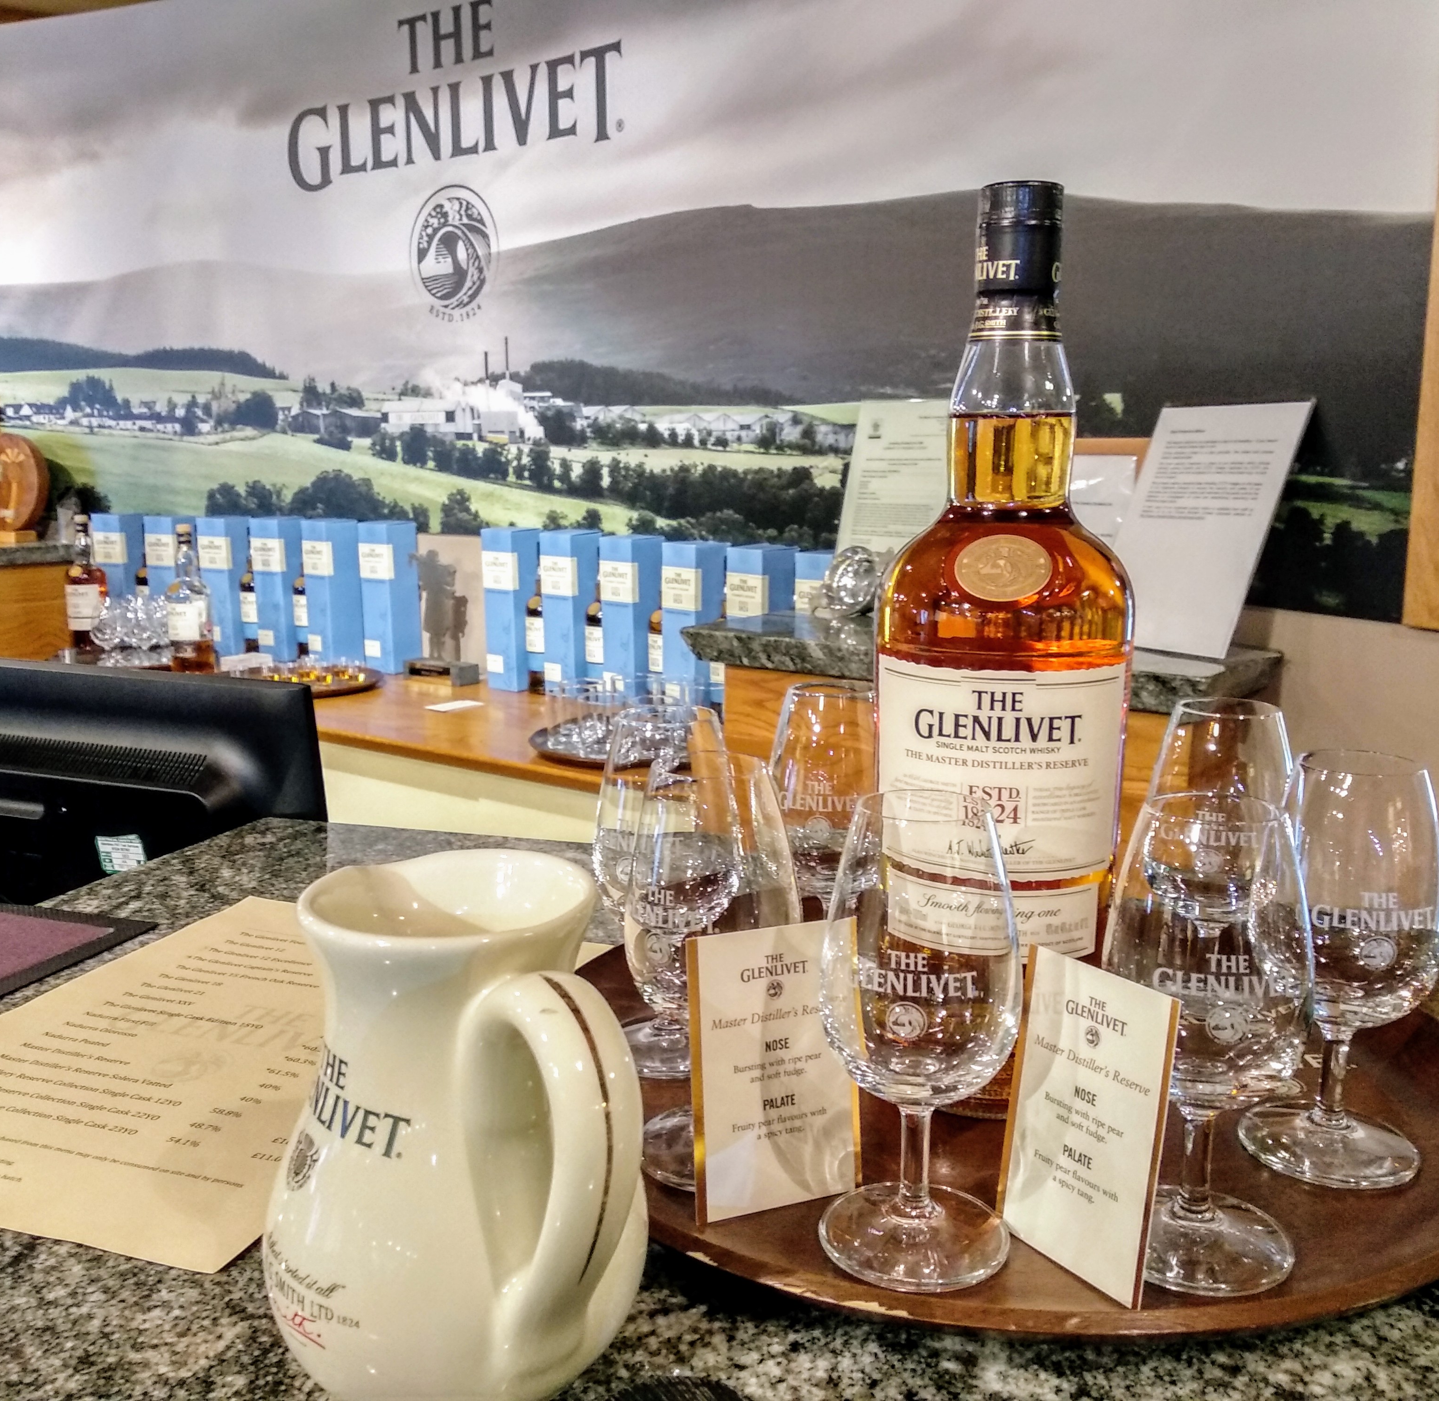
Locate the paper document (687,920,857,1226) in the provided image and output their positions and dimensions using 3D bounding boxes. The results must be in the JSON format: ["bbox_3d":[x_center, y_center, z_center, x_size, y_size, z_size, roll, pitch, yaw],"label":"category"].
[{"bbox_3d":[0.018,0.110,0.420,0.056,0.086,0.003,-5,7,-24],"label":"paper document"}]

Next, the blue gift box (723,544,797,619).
[{"bbox_3d":[0.074,-0.096,2.296,0.084,0.306,0.084,-9,14,-38],"label":"blue gift box"}]

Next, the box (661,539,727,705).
[{"bbox_3d":[-0.036,-0.116,2.402,0.084,0.306,0.084,-11,15,-42],"label":"box"}]

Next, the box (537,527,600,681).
[{"bbox_3d":[-0.271,-0.157,2.604,0.080,0.305,0.080,7,13,37],"label":"box"}]

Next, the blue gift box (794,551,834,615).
[{"bbox_3d":[0.173,-0.072,2.146,0.080,0.305,0.080,-10,14,-41],"label":"blue gift box"}]

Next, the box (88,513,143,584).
[{"bbox_3d":[-1.422,-0.289,3.348,0.084,0.306,0.084,4,12,20],"label":"box"}]

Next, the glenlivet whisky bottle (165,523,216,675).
[{"bbox_3d":[-1.064,-0.198,2.812,0.082,0.298,0.082,3,12,19],"label":"glenlivet whisky bottle"}]

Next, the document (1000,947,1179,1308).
[{"bbox_3d":[0.106,0.123,0.411,0.004,0.090,0.054,1,8,-36],"label":"document"}]

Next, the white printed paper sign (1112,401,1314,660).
[{"bbox_3d":[0.541,-0.199,1.607,0.006,0.302,0.215,21,-3,-32],"label":"white printed paper sign"}]

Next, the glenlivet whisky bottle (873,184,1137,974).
[{"bbox_3d":[0.105,-0.016,0.515,0.092,0.326,0.092,2,11,14],"label":"glenlivet whisky bottle"}]

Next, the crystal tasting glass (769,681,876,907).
[{"bbox_3d":[0.048,0.061,0.583,0.058,0.133,0.058,1,11,5],"label":"crystal tasting glass"}]

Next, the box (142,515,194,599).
[{"bbox_3d":[-1.244,-0.271,3.211,0.081,0.297,0.081,4,11,21],"label":"box"}]

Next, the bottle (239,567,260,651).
[{"bbox_3d":[-1.043,-0.246,3.164,0.079,0.286,0.079,4,12,24],"label":"bottle"}]

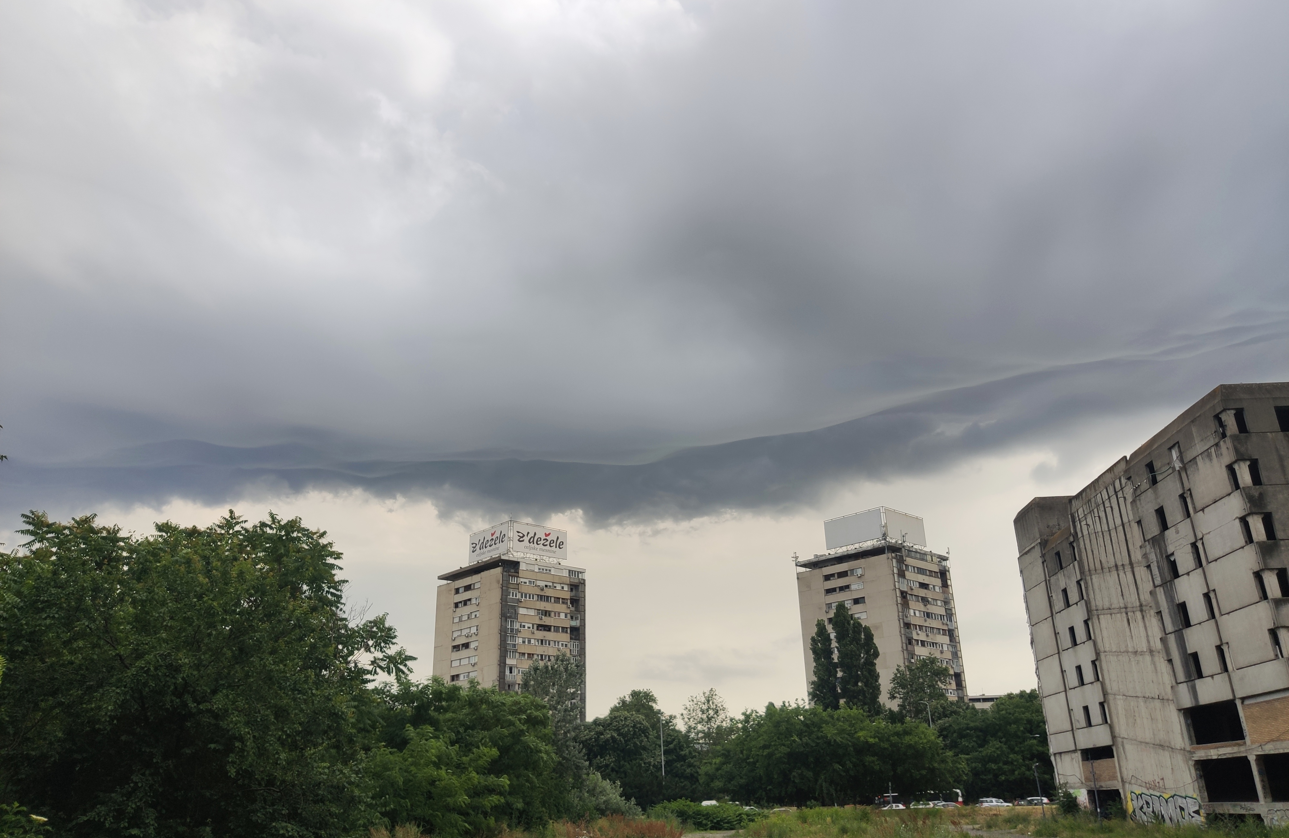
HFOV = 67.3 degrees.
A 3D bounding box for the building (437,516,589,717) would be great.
[{"bbox_3d":[-26.150,49.560,190.570,21.200,53.410,22.500,17,-28,-39],"label":"building"}]

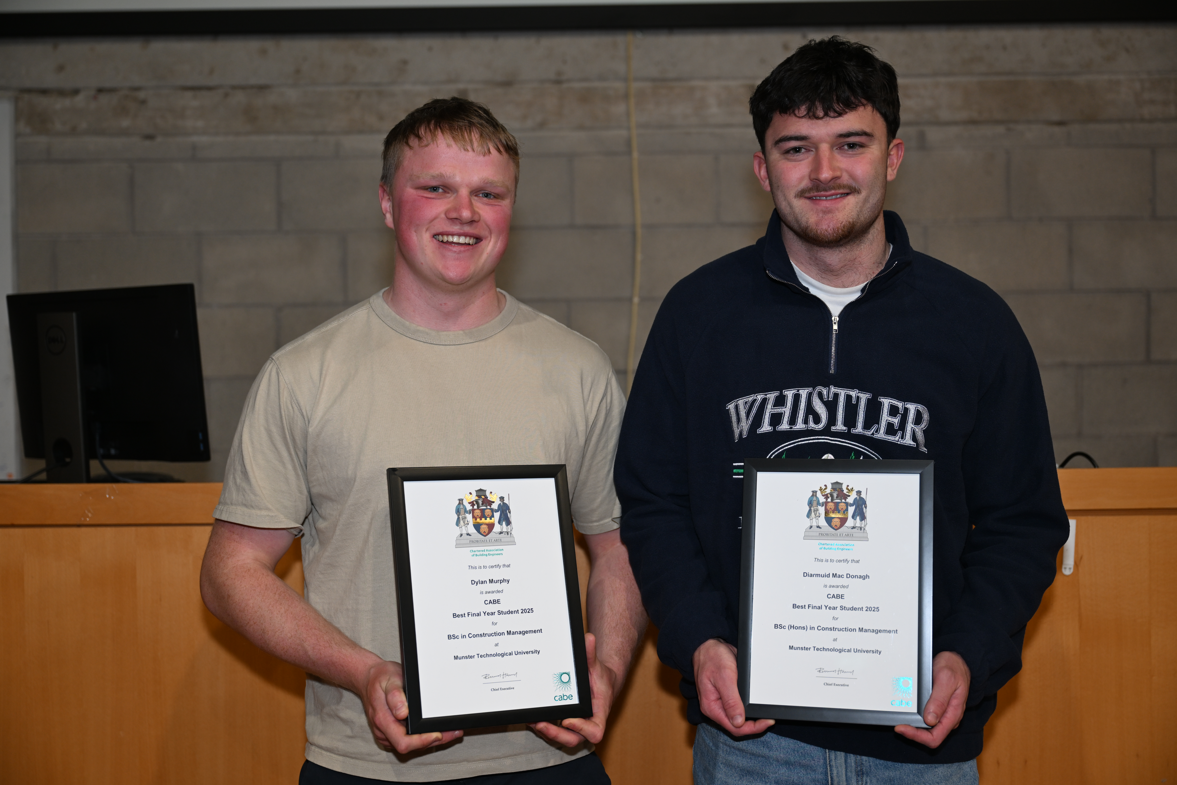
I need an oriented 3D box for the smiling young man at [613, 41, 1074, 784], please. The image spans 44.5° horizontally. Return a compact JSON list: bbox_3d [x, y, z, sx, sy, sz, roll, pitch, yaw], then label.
[{"bbox_3d":[0.343,0.475,1.920,0.610,1.870,0.360,-1,1,12],"label":"smiling young man"}]

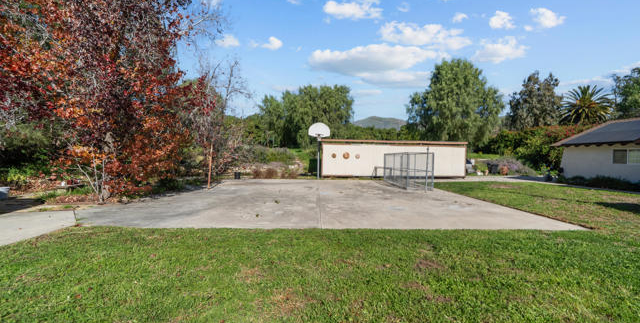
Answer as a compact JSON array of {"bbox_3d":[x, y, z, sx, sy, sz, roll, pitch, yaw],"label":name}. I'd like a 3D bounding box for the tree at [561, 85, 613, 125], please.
[{"bbox_3d":[40.700,-5.100,38.000,5.600,13.200,5.600,1,1,0],"label":"tree"}]

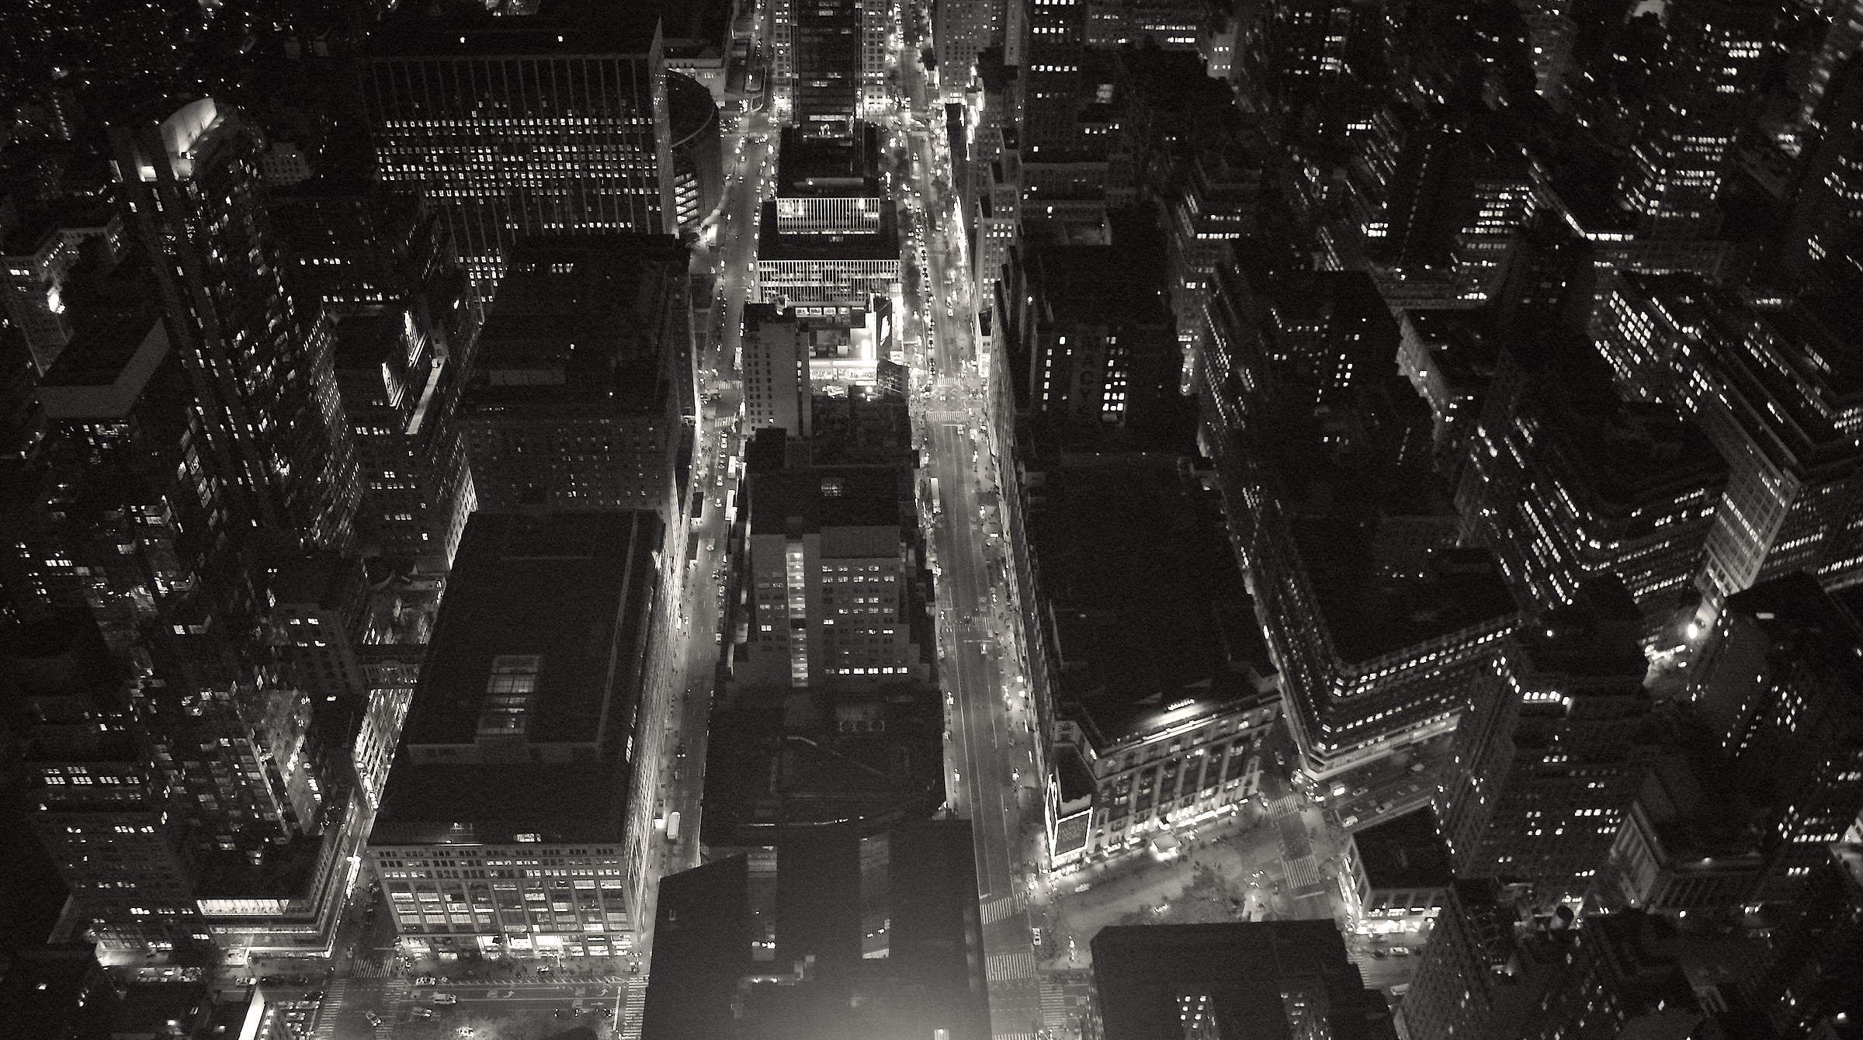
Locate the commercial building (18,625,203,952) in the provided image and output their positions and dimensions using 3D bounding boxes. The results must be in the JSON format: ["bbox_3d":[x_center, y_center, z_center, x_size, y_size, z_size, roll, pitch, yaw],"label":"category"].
[{"bbox_3d":[-193.855,68.839,336.751,30.500,90.000,28.000,0,40,-4],"label":"commercial building"}]

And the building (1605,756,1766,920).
[{"bbox_3d":[201.230,86.440,383.520,26.000,34.000,37.000,0,40,-4],"label":"building"}]

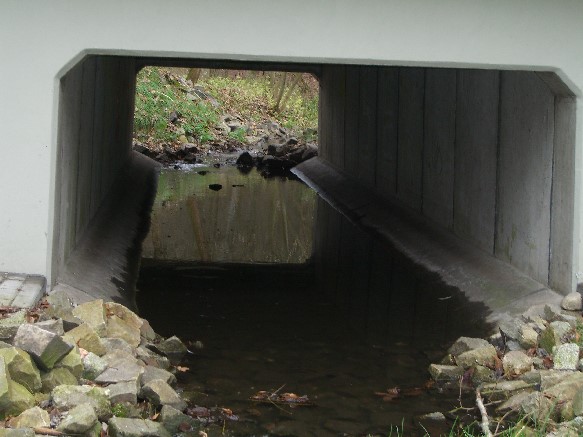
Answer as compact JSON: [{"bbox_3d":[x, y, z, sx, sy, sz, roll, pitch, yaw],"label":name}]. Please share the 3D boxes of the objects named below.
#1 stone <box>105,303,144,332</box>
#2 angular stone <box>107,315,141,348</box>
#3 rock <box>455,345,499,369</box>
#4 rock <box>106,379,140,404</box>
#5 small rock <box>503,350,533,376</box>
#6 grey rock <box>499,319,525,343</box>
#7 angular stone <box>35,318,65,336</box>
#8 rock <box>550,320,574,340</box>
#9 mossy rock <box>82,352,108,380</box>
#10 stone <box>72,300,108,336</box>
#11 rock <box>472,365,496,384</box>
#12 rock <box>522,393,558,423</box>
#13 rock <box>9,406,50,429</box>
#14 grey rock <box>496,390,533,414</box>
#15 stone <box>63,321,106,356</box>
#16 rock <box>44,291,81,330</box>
[{"bbox_3d":[-1.236,0.743,8.423,0.270,0.240,0.230,1,7,0],"label":"stone"},{"bbox_3d":[-1.227,0.825,8.362,0.234,0.193,0.211,1,7,-8],"label":"angular stone"},{"bbox_3d":[1.248,0.931,7.722,0.290,0.160,0.220,1,7,0],"label":"rock"},{"bbox_3d":[-0.986,1.021,6.719,0.210,0.140,0.190,1,7,0],"label":"rock"},{"bbox_3d":[1.589,1.020,8.053,0.199,0.135,0.179,3,7,12],"label":"small rock"},{"bbox_3d":[1.646,0.838,8.569,0.200,0.170,0.190,1,7,0],"label":"grey rock"},{"bbox_3d":[-1.610,0.725,7.619,0.210,0.130,0.190,1,7,0],"label":"angular stone"},{"bbox_3d":[1.956,0.809,8.266,0.180,0.140,0.160,1,7,0],"label":"rock"},{"bbox_3d":[-1.218,0.914,7.117,0.170,0.170,0.170,1,7,0],"label":"mossy rock"},{"bbox_3d":[-1.459,0.715,8.272,0.250,0.250,0.220,1,7,0],"label":"stone"},{"bbox_3d":[1.267,1.024,7.516,0.170,0.130,0.160,1,7,0],"label":"rock"},{"bbox_3d":[1.494,1.138,6.896,0.216,0.126,0.216,4,7,13],"label":"rock"},{"bbox_3d":[-1.373,1.043,6.000,0.197,0.100,0.177,0,7,-13],"label":"rock"},{"bbox_3d":[1.324,1.082,6.770,0.230,0.130,0.200,1,7,0],"label":"grey rock"},{"bbox_3d":[-1.381,0.807,7.638,0.277,0.165,0.235,-3,8,-35],"label":"stone"},{"bbox_3d":[-1.687,0.678,8.436,0.251,0.243,0.200,1,7,-11],"label":"rock"}]

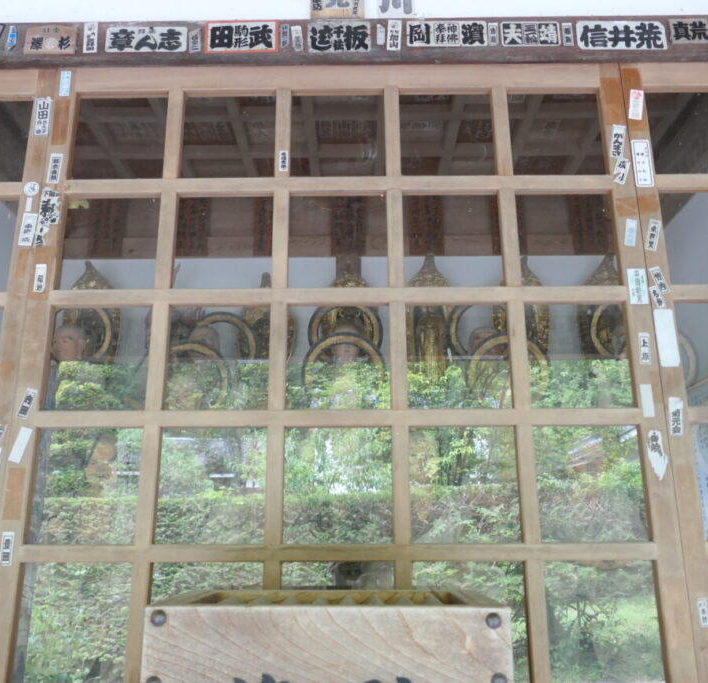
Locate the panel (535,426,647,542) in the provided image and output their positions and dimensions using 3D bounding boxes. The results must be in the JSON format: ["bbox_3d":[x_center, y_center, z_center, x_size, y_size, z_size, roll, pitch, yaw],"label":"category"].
[{"bbox_3d":[0.498,0.298,1.496,0.220,0.241,0.006,0,-16,0],"label":"panel"}]

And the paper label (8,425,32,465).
[{"bbox_3d":[-0.854,0.266,1.825,0.029,0.088,0.004,15,-15,5],"label":"paper label"}]

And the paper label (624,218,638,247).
[{"bbox_3d":[0.623,-0.244,1.599,0.024,0.065,0.004,10,-16,3],"label":"paper label"}]

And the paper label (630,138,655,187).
[{"bbox_3d":[0.670,-0.413,1.648,0.041,0.119,0.004,0,-16,1],"label":"paper label"}]

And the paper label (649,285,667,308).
[{"bbox_3d":[0.820,-0.120,1.917,0.023,0.061,0.004,-17,-15,-4],"label":"paper label"}]

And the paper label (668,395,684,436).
[{"bbox_3d":[0.686,0.160,1.511,0.023,0.081,0.003,-1,-16,0],"label":"paper label"}]

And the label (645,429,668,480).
[{"bbox_3d":[0.773,0.288,1.802,0.041,0.126,0.004,0,-16,0],"label":"label"}]

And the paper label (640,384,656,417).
[{"bbox_3d":[0.616,0.124,1.490,0.022,0.070,0.004,-1,-16,0],"label":"paper label"}]

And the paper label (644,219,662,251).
[{"bbox_3d":[0.686,-0.243,1.627,0.022,0.078,0.003,17,-15,5],"label":"paper label"}]

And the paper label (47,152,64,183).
[{"bbox_3d":[-0.857,-0.495,2.039,0.036,0.093,0.004,2,-16,1],"label":"paper label"}]

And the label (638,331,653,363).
[{"bbox_3d":[0.636,0.016,1.553,0.024,0.070,0.003,2,-16,1],"label":"label"}]

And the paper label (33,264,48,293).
[{"bbox_3d":[-0.707,-0.143,1.605,0.024,0.066,0.003,-2,-16,0],"label":"paper label"}]

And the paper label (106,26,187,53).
[{"bbox_3d":[-0.509,-0.740,1.745,0.200,0.070,0.004,0,-16,0],"label":"paper label"}]

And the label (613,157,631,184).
[{"bbox_3d":[0.619,-0.393,1.642,0.028,0.062,0.004,16,-16,5],"label":"label"}]

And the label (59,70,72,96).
[{"bbox_3d":[-0.709,-0.632,1.746,0.025,0.071,0.003,-1,-16,0],"label":"label"}]

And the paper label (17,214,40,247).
[{"bbox_3d":[-0.910,-0.312,1.988,0.039,0.097,0.004,4,-16,2],"label":"paper label"}]

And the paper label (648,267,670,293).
[{"bbox_3d":[0.673,-0.136,1.566,0.023,0.057,0.004,-16,-16,-4],"label":"paper label"}]

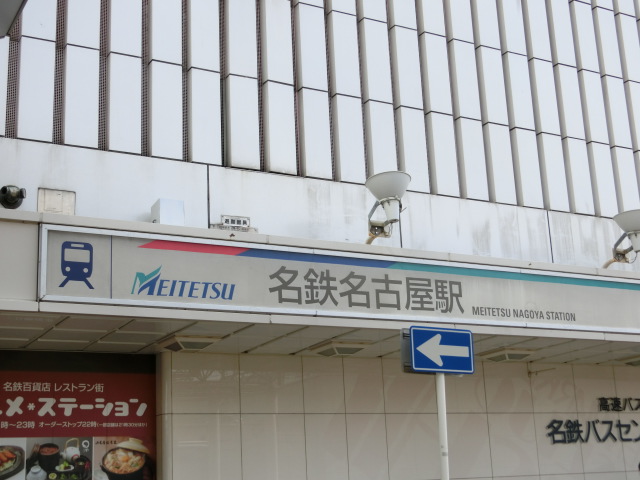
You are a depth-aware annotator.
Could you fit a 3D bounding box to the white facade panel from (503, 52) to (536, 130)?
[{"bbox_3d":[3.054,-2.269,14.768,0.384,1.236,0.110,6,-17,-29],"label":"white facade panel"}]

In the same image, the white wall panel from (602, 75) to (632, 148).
[{"bbox_3d":[5.054,-2.163,16.374,0.401,1.276,0.119,6,-17,-29],"label":"white wall panel"}]

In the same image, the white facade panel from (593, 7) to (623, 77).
[{"bbox_3d":[4.997,-3.408,16.701,0.401,1.276,0.119,6,-17,-29],"label":"white facade panel"}]

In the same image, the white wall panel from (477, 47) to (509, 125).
[{"bbox_3d":[2.701,-2.399,15.071,0.401,1.276,0.119,6,-17,-29],"label":"white wall panel"}]

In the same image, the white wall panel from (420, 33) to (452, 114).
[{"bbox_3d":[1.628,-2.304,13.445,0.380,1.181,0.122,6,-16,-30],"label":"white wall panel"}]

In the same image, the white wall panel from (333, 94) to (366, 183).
[{"bbox_3d":[0.404,-1.389,13.441,0.401,1.276,0.119,6,-17,-29],"label":"white wall panel"}]

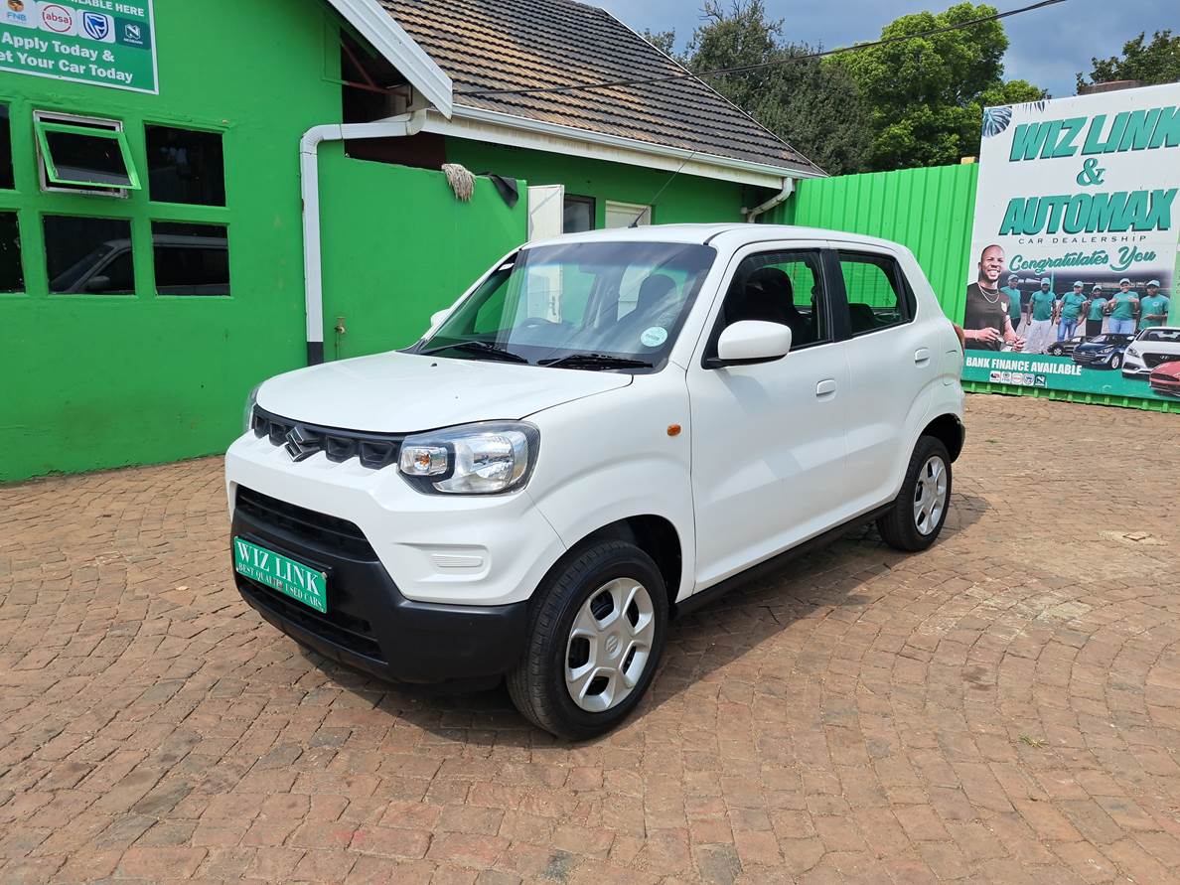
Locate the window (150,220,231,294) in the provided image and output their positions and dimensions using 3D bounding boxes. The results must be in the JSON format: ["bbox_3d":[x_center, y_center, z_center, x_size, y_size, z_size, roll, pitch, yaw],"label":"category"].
[{"bbox_3d":[-2.882,-1.321,5.937,0.508,0.510,0.070,-9,14,-42],"label":"window"}]

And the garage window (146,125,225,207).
[{"bbox_3d":[-2.870,-1.958,5.828,0.517,0.509,0.070,-9,14,-42],"label":"garage window"}]

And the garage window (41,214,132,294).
[{"bbox_3d":[-3.357,-1.248,5.504,0.512,0.504,0.070,-9,14,-42],"label":"garage window"}]

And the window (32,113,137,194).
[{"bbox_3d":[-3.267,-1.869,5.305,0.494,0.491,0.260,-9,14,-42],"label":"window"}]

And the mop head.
[{"bbox_3d":[-1.171,-2.316,7.290,0.260,0.310,0.160,-9,14,-42],"label":"mop head"}]

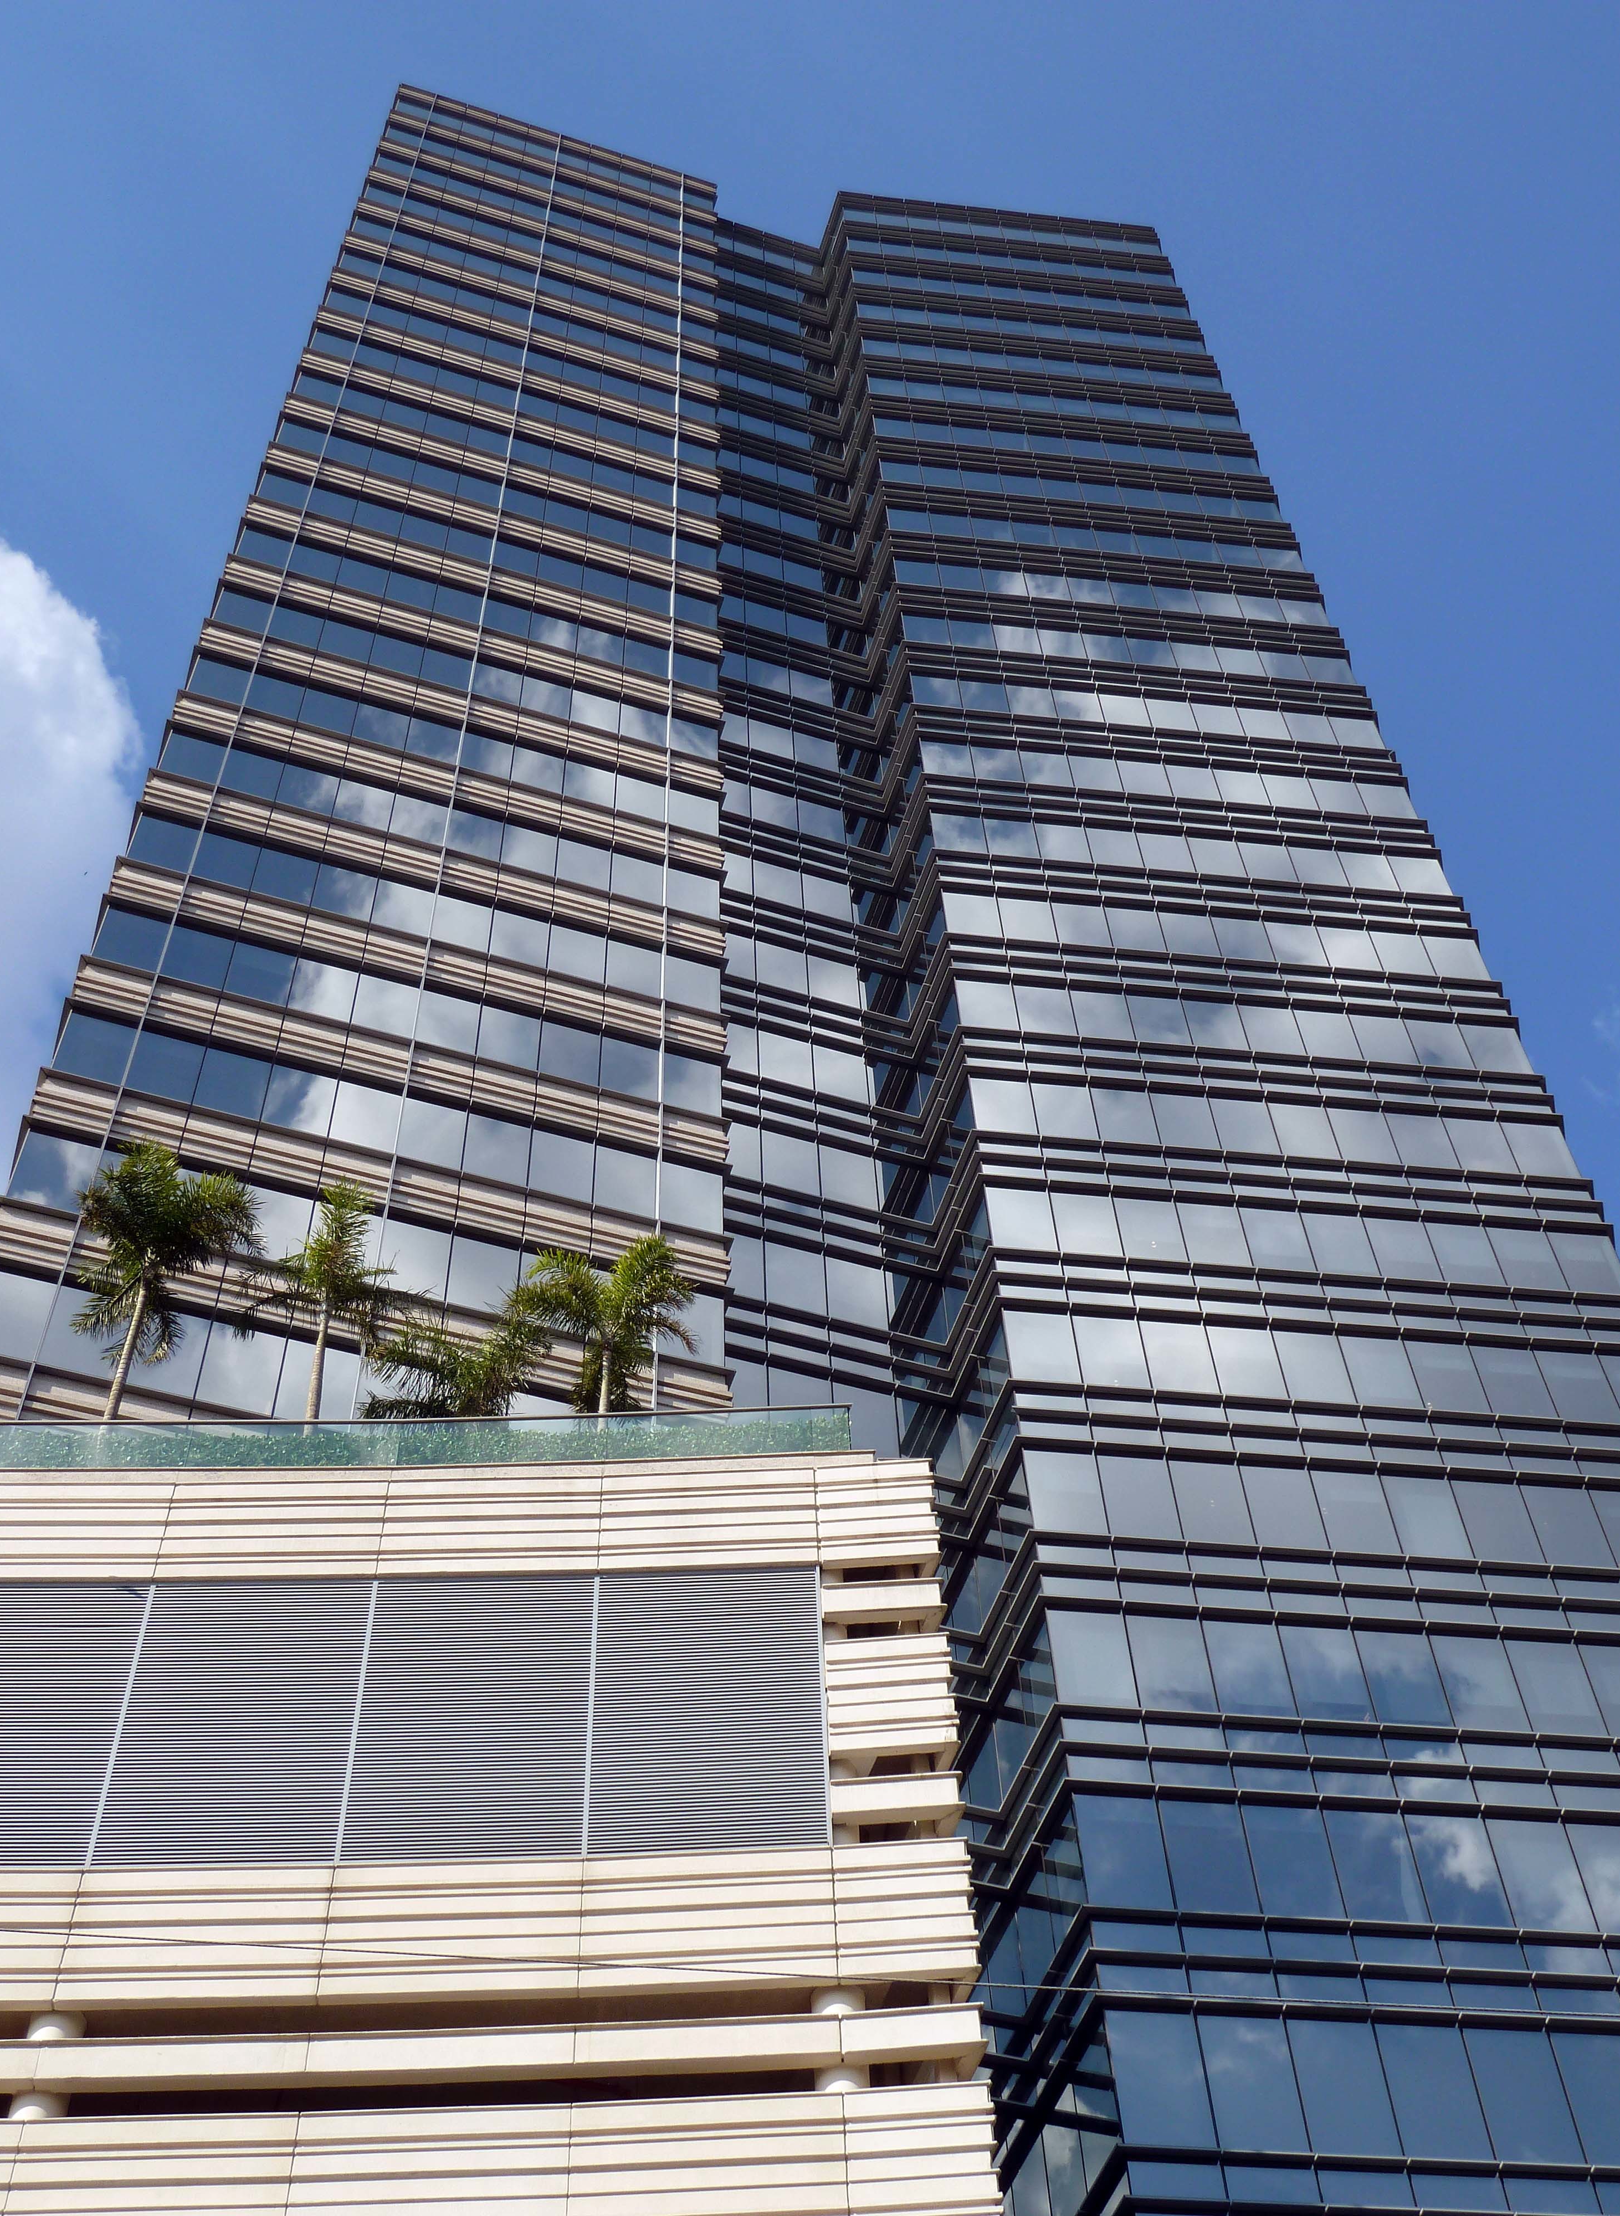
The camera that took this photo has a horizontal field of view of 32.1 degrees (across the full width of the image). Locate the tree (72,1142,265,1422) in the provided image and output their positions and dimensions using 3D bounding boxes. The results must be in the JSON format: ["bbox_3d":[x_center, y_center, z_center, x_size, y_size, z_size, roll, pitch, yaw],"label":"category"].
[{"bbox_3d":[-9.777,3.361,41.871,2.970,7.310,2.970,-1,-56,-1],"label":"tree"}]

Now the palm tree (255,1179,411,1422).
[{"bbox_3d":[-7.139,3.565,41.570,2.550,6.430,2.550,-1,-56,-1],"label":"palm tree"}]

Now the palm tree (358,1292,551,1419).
[{"bbox_3d":[-5.180,4.580,40.787,2.810,3.880,2.810,-1,-56,-1],"label":"palm tree"}]

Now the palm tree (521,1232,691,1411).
[{"bbox_3d":[-2.974,3.948,41.005,2.640,4.820,2.640,-1,-56,-1],"label":"palm tree"}]

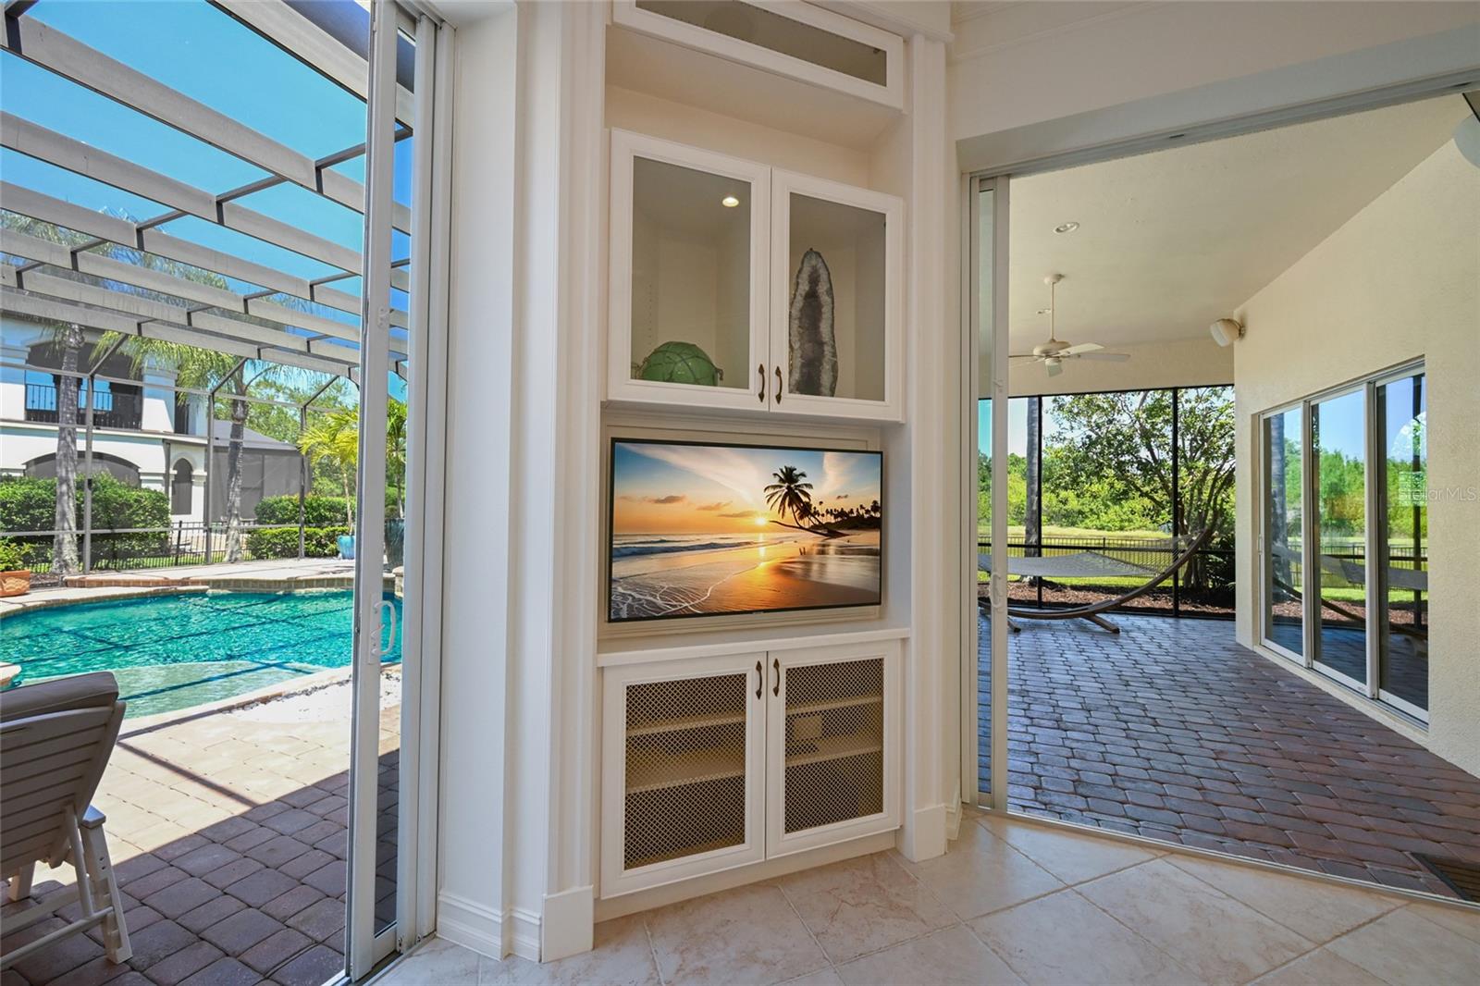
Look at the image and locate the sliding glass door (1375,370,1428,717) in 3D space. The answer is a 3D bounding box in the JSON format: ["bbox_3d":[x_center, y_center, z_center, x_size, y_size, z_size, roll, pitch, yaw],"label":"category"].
[{"bbox_3d":[4.577,0.343,3.967,0.060,2.320,0.740,0,-1,23],"label":"sliding glass door"}]

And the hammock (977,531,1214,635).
[{"bbox_3d":[3.839,1.022,7.202,4.000,1.240,1.250,1,-1,1],"label":"hammock"}]

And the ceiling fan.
[{"bbox_3d":[2.950,-1.579,5.425,1.400,0.960,1.400,1,-1,0],"label":"ceiling fan"}]

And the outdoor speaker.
[{"bbox_3d":[5.233,-1.711,6.185,0.230,0.260,0.220,-24,-10,21],"label":"outdoor speaker"}]

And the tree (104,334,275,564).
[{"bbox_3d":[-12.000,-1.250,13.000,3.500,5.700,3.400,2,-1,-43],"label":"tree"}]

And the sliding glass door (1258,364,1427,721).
[{"bbox_3d":[4.883,0.359,4.739,0.110,2.370,2.450,0,-1,23],"label":"sliding glass door"}]

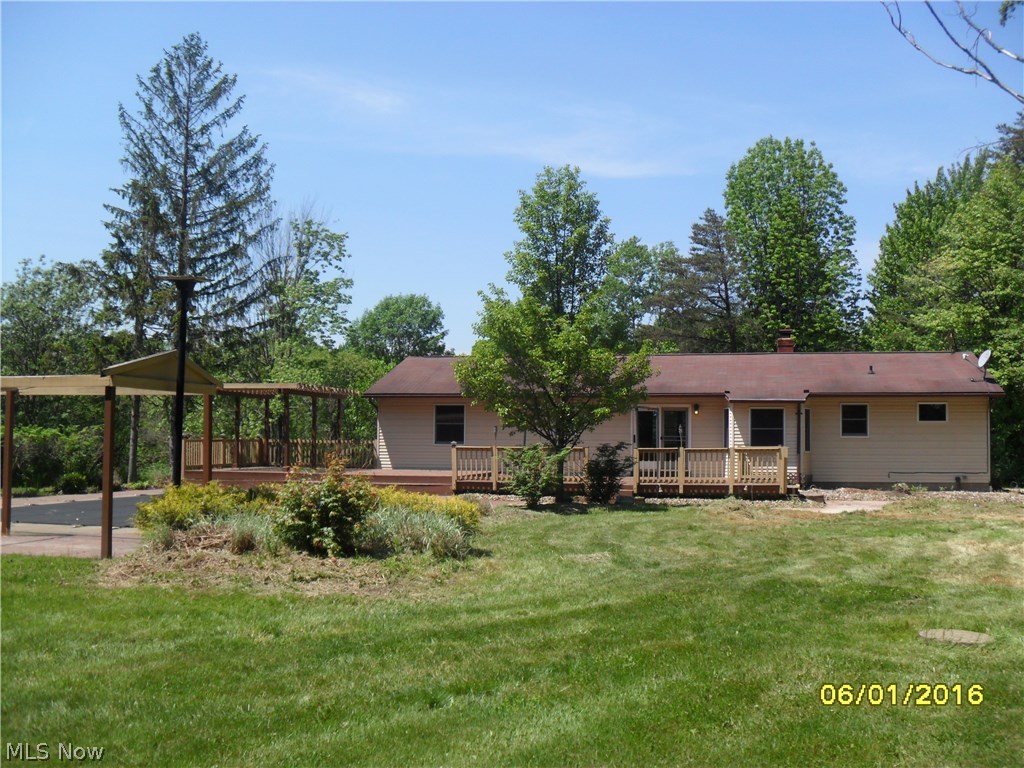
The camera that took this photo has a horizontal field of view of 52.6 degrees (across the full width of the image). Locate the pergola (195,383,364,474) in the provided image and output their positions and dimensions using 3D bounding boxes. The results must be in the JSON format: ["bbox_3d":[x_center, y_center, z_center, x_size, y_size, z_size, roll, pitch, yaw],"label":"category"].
[{"bbox_3d":[-7.424,1.419,33.473,3.200,2.620,5.500,0,-2,9],"label":"pergola"}]

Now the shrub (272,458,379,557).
[{"bbox_3d":[-2.630,1.721,14.600,1.450,1.300,1.400,0,-2,0],"label":"shrub"}]

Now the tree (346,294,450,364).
[{"bbox_3d":[-7.823,-0.704,72.000,7.200,11.040,7.000,0,-2,0],"label":"tree"}]

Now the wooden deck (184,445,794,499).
[{"bbox_3d":[-0.767,2.427,30.838,17.000,1.400,6.200,0,-2,9],"label":"wooden deck"}]

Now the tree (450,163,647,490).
[{"bbox_3d":[1.026,-1.228,25.600,4.800,8.300,4.800,0,-2,0],"label":"tree"}]

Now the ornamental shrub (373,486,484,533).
[{"bbox_3d":[-1.412,2.097,17.300,1.850,0.750,1.350,0,-2,0],"label":"ornamental shrub"}]

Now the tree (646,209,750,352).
[{"bbox_3d":[9.467,-2.390,52.000,5.400,12.850,5.400,0,-2,0],"label":"tree"}]

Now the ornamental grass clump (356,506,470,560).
[{"bbox_3d":[-1.341,2.049,14.100,1.500,0.660,1.200,0,-2,0],"label":"ornamental grass clump"}]

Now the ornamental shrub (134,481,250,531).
[{"bbox_3d":[-5.246,2.085,17.000,1.800,0.780,1.400,0,-2,0],"label":"ornamental shrub"}]

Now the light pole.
[{"bbox_3d":[-5.410,0.350,17.000,0.720,4.230,0.720,0,-2,0],"label":"light pole"}]

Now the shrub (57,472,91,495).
[{"bbox_3d":[-11.223,2.537,26.500,0.860,0.620,0.850,0,-2,0],"label":"shrub"}]

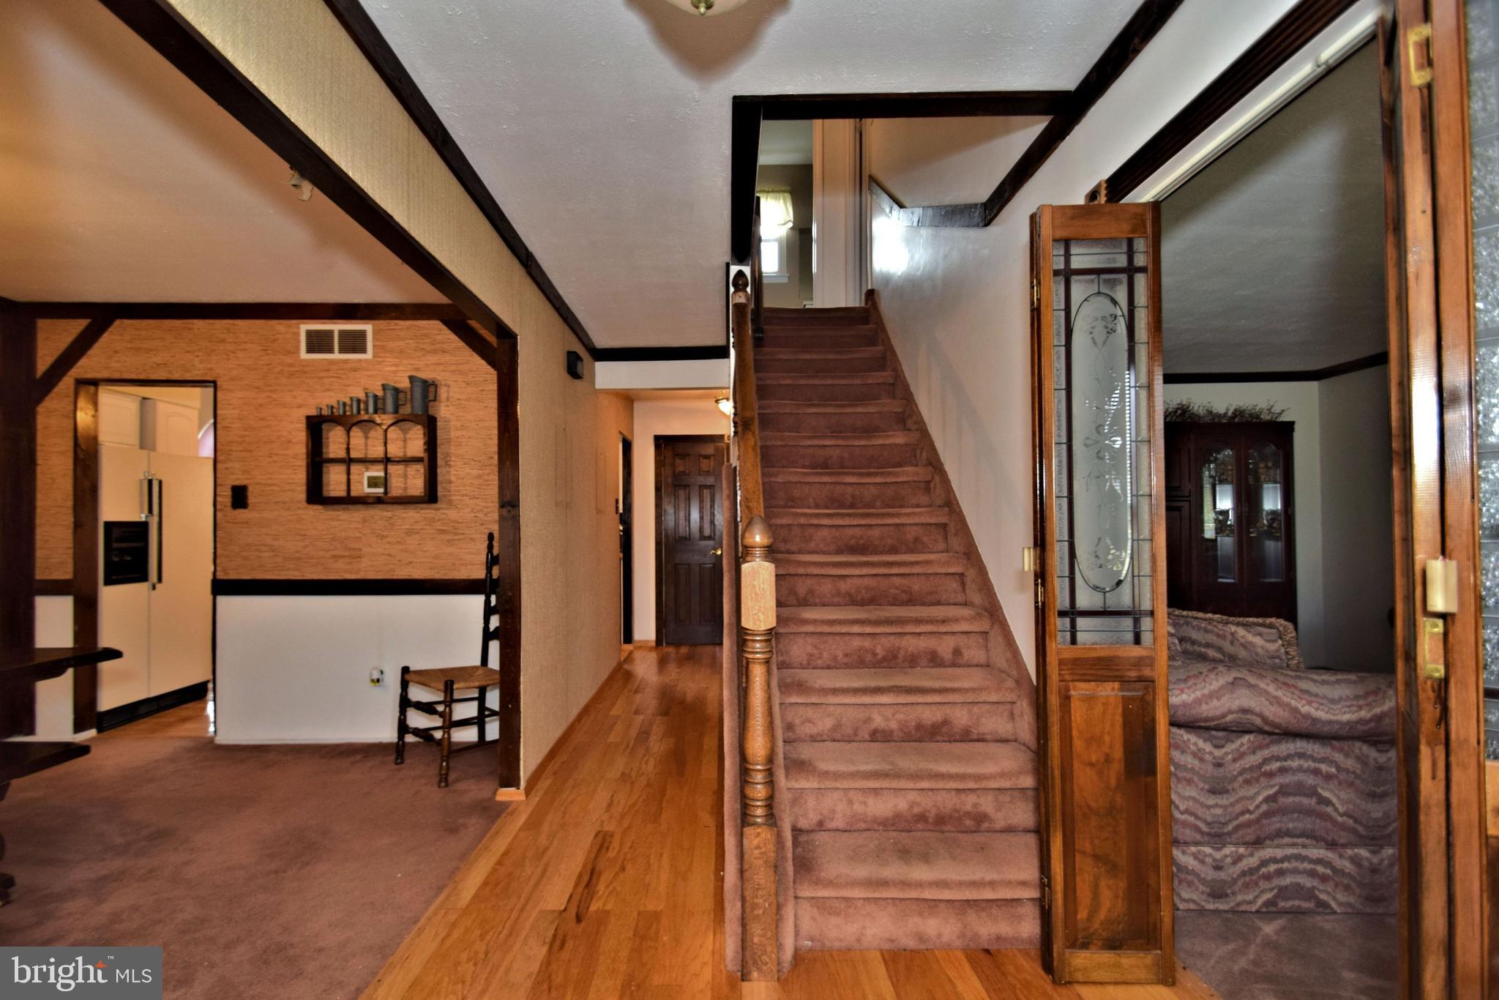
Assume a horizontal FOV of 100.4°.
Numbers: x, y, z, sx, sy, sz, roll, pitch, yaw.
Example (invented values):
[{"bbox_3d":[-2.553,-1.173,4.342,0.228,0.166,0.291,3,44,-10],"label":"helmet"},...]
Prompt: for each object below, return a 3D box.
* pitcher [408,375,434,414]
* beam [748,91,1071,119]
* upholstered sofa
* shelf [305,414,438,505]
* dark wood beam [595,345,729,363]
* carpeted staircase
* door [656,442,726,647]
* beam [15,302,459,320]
[{"bbox_3d":[-1.795,-0.567,3.420,0.135,0.215,0.100,0,-2,0],"label":"pitcher"},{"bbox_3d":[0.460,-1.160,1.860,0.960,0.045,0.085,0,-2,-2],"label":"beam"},{"bbox_3d":[1.580,0.860,2.900,0.930,0.870,1.950,0,-2,1],"label":"upholstered sofa"},{"bbox_3d":[-2.068,-0.215,3.420,0.650,0.477,0.115,0,-2,-2],"label":"shelf"},{"bbox_3d":[-0.624,-1.027,4.380,0.960,0.110,0.035,0,-2,-2],"label":"dark wood beam"},{"bbox_3d":[0.490,-0.060,3.170,0.860,2.730,2.760,0,-2,-2],"label":"carpeted staircase"},{"bbox_3d":[-0.560,0.411,6.180,0.670,2.050,0.060,0,-2,-2],"label":"door"},{"bbox_3d":[-2.680,-1.045,3.450,2.650,0.105,0.060,0,-2,-2],"label":"beam"}]

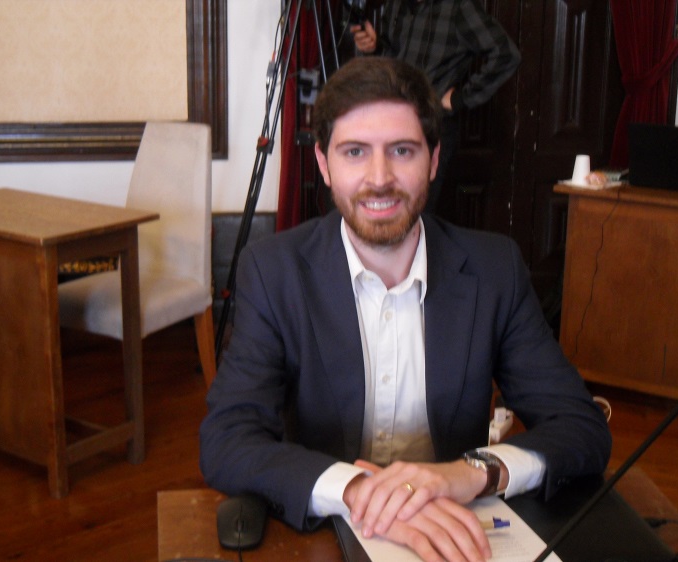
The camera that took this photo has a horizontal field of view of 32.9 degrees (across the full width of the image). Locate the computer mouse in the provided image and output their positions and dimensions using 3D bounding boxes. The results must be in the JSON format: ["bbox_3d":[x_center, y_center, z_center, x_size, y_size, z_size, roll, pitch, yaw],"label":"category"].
[{"bbox_3d":[-0.121,0.294,1.427,0.062,0.037,0.106,0,14,-3],"label":"computer mouse"}]

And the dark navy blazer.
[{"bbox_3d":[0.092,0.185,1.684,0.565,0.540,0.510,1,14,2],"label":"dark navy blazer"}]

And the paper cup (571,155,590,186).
[{"bbox_3d":[0.842,-0.384,3.981,0.070,0.100,0.070,1,14,0],"label":"paper cup"}]

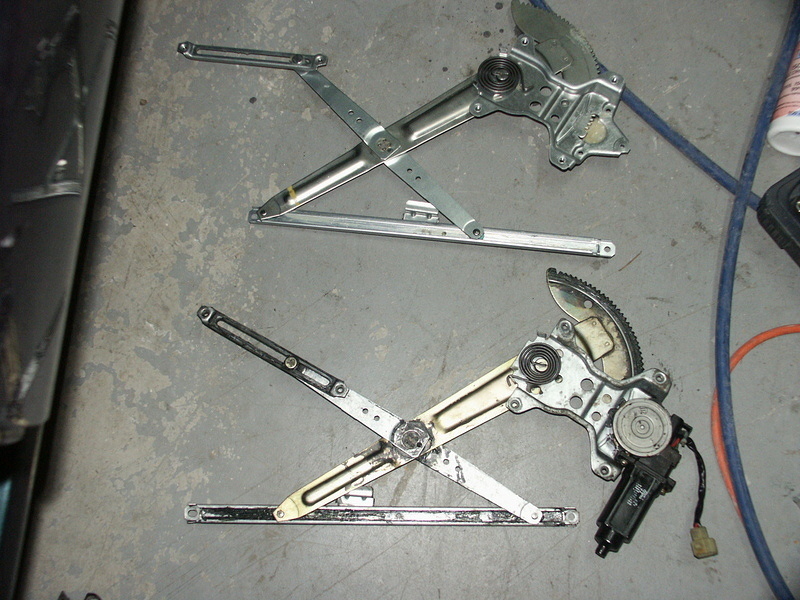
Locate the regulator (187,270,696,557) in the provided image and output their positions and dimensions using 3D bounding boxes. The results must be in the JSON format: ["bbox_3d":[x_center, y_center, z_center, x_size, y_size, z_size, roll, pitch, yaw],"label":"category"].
[{"bbox_3d":[0.039,0.115,1.052,0.557,0.075,0.320,1,76,4],"label":"regulator"}]

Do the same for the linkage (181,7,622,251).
[{"bbox_3d":[-0.004,-0.234,1.153,0.567,0.060,0.314,5,76,5],"label":"linkage"}]

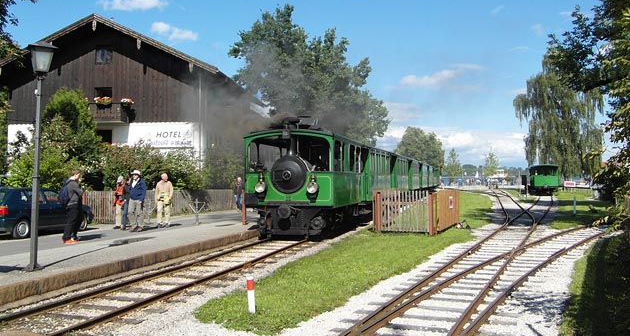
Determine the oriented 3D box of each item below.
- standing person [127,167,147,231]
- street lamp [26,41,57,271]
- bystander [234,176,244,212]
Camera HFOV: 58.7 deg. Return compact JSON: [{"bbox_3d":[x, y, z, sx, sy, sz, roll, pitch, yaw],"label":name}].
[{"bbox_3d":[-5.280,0.977,16.700,0.550,1.820,0.420,0,-1,9],"label":"standing person"},{"bbox_3d":[-4.905,-0.216,9.935,0.480,4.040,0.480,3,-1,-41],"label":"street lamp"},{"bbox_3d":[-3.800,1.350,28.300,0.520,1.750,0.420,0,-1,-2],"label":"bystander"}]

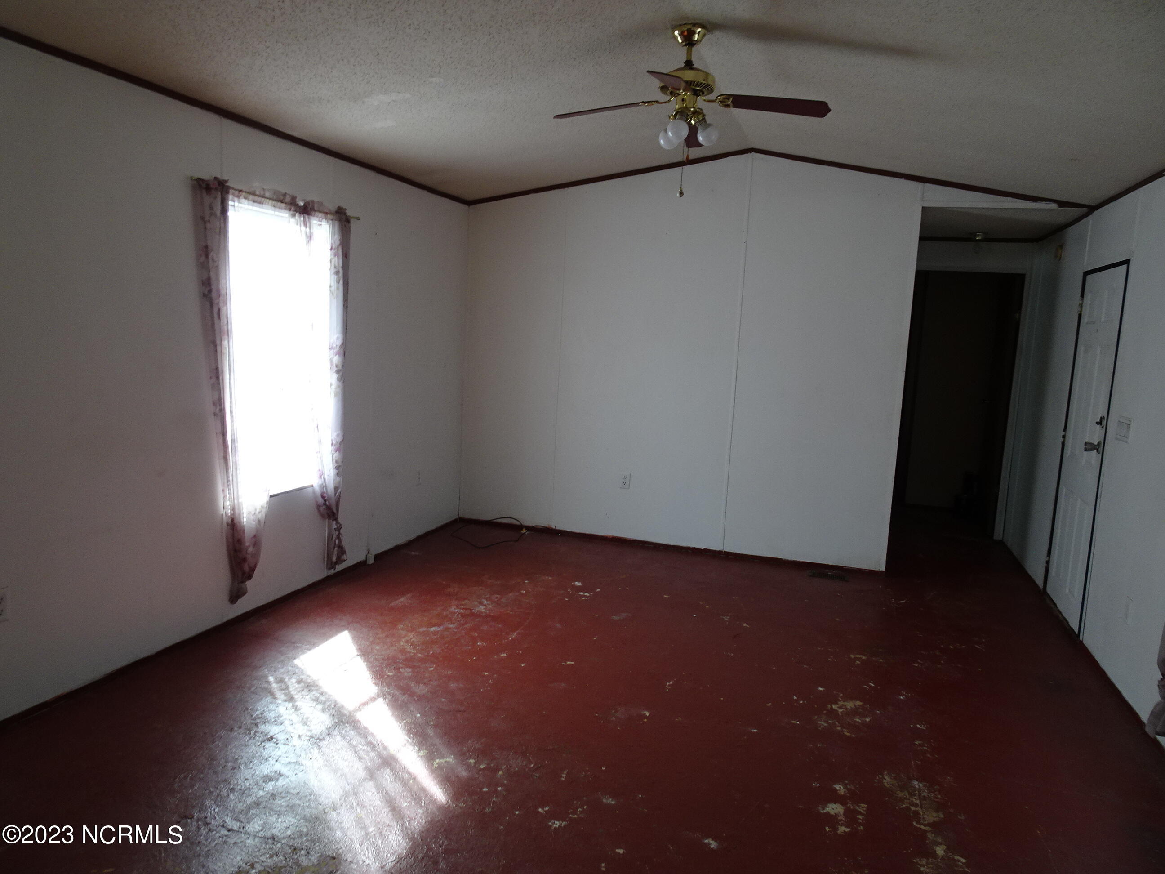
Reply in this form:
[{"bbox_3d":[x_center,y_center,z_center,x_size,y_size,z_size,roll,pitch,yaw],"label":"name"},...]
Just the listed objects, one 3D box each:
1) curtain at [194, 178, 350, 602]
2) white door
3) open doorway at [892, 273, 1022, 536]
[{"bbox_3d":[-1.479,-0.179,4.011,0.110,1.955,1.088,5,8,18],"label":"curtain"},{"bbox_3d":[2.782,0.042,4.461,0.055,1.904,0.801,5,8,18],"label":"white door"},{"bbox_3d":[2.910,-0.252,6.338,0.776,2.033,0.110,5,8,18],"label":"open doorway"}]

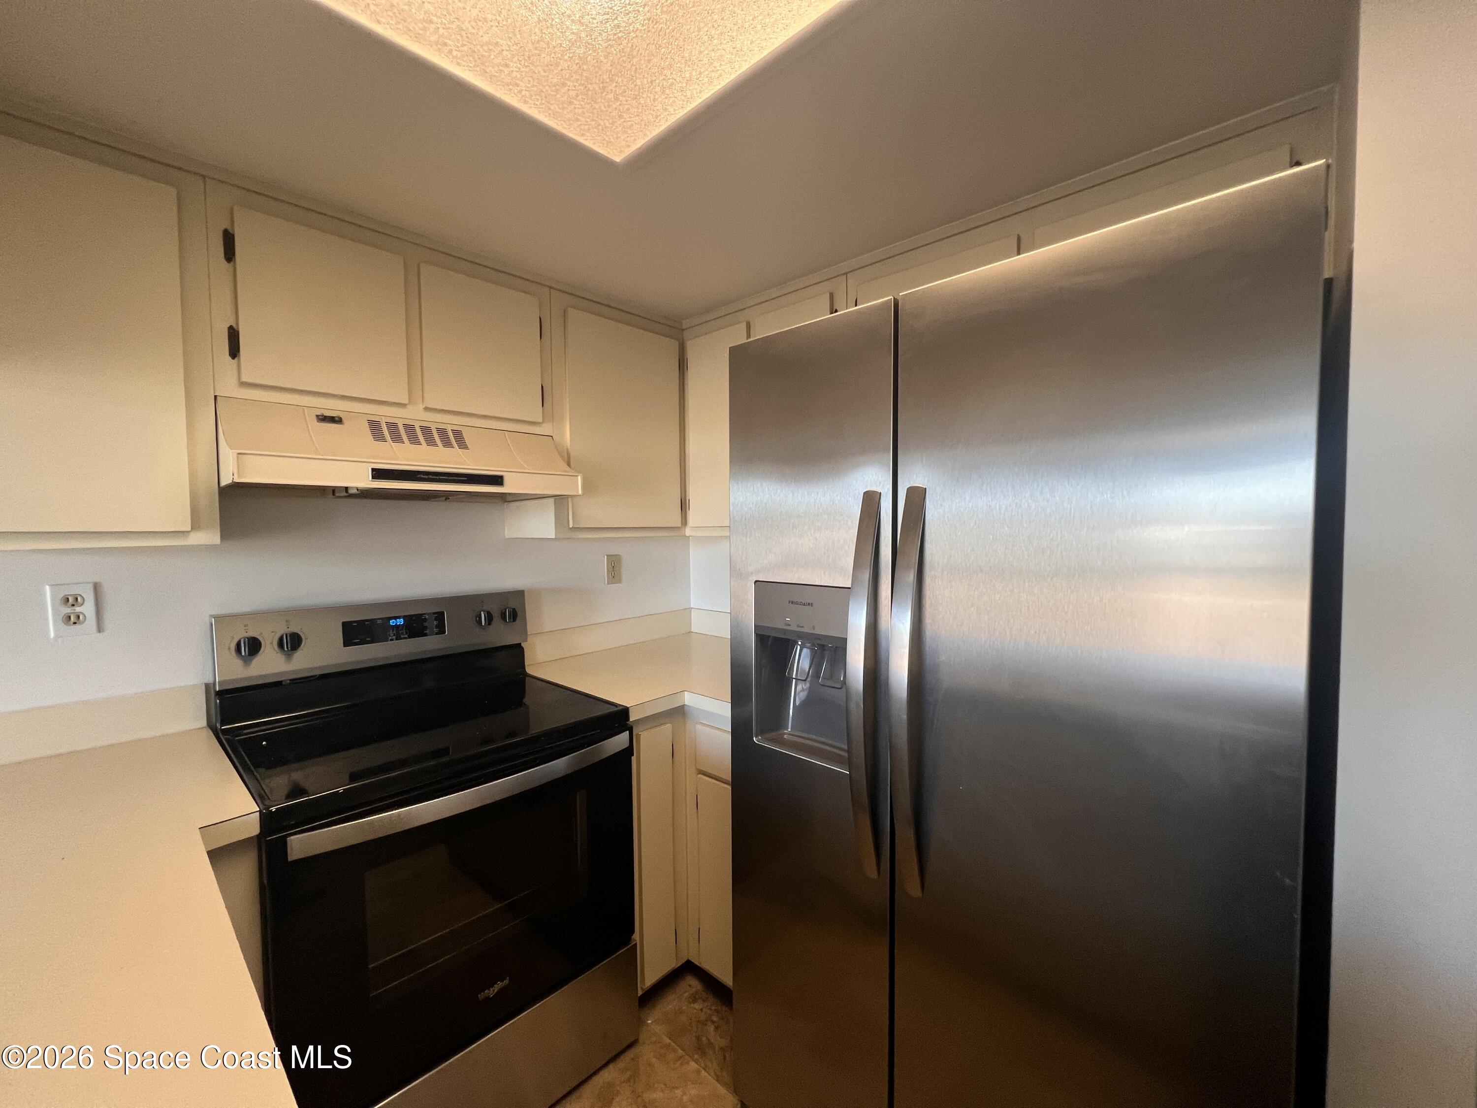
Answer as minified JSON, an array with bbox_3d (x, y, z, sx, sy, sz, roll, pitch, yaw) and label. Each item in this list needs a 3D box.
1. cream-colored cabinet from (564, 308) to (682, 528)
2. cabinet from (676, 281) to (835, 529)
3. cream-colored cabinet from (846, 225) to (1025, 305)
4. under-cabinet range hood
[{"bbox_3d":[-0.502,-0.435,2.014,0.350,0.680,0.463,2,3,42],"label":"cream-colored cabinet"},{"bbox_3d":[0.164,-0.445,1.985,0.685,0.747,0.350,2,3,42],"label":"cabinet"},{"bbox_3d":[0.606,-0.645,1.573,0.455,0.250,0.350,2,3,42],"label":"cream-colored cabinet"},{"bbox_3d":[-0.897,-0.254,1.497,0.468,0.177,0.759,2,3,42],"label":"under-cabinet range hood"}]

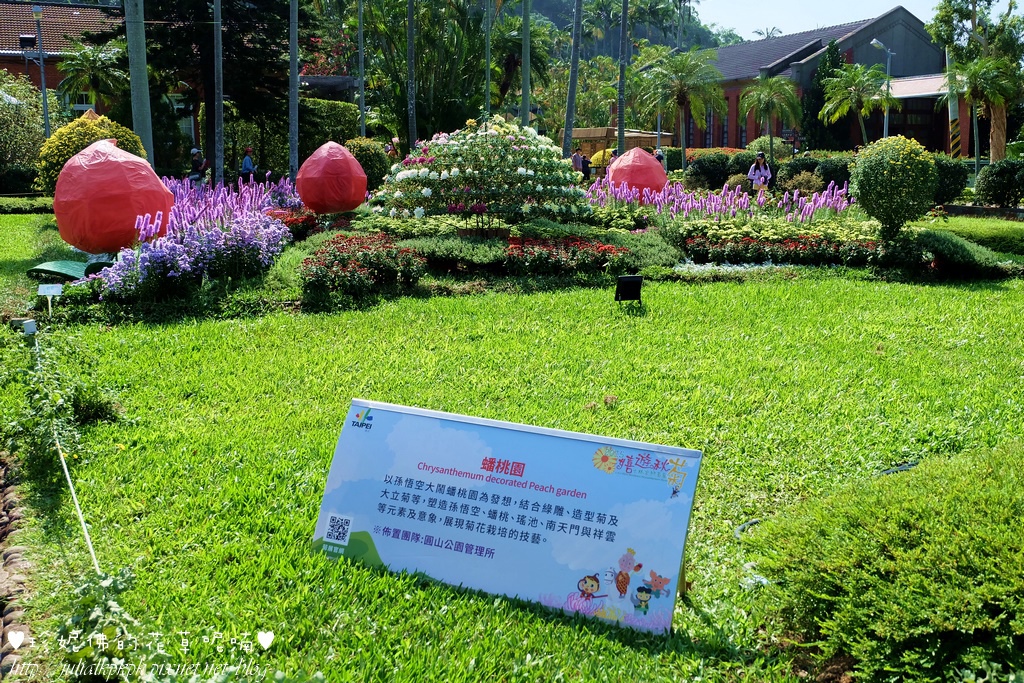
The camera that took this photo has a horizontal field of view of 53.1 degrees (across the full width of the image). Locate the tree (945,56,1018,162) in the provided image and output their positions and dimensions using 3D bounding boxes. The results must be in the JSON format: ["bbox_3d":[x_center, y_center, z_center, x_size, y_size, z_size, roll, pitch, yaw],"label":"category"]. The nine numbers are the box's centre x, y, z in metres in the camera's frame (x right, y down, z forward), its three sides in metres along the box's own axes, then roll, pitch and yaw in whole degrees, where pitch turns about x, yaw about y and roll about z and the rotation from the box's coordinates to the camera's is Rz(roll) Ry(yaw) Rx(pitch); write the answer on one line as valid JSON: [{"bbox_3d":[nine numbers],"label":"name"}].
[{"bbox_3d":[11.184,-5.109,24.500,1.800,3.450,1.800,-1,11,0],"label":"tree"}]

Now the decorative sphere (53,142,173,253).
[{"bbox_3d":[-5.642,-1.980,14.500,1.690,1.660,1.690,-1,11,0],"label":"decorative sphere"}]

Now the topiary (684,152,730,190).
[{"bbox_3d":[5.059,-4.260,26.500,1.300,1.260,1.250,-1,11,0],"label":"topiary"}]

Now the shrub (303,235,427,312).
[{"bbox_3d":[-1.537,-0.779,10.600,1.350,0.660,1.500,-1,11,0],"label":"shrub"}]

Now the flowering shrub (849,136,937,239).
[{"bbox_3d":[6.129,-2.437,16.454,1.370,1.680,1.370,0,11,0],"label":"flowering shrub"}]

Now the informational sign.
[{"bbox_3d":[-0.057,0.577,3.626,1.422,0.554,0.310,5,12,28],"label":"informational sign"}]

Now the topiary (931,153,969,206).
[{"bbox_3d":[11.109,-4.135,26.124,1.120,1.350,1.120,0,11,0],"label":"topiary"}]

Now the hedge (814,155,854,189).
[{"bbox_3d":[8.345,-4.310,26.500,1.100,1.240,1.150,-1,11,0],"label":"hedge"}]

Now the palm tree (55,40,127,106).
[{"bbox_3d":[-13.324,-7.122,33.000,2.400,5.100,2.400,-1,11,0],"label":"palm tree"}]

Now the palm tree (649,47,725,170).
[{"bbox_3d":[6.384,-8.151,37.468,3.000,5.100,3.000,0,11,0],"label":"palm tree"}]

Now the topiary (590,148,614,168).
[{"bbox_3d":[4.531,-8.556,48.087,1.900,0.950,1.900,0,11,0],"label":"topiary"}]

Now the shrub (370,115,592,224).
[{"bbox_3d":[-0.539,-2.837,17.000,3.550,1.750,3.400,-1,11,0],"label":"shrub"}]

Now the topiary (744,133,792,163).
[{"bbox_3d":[9.805,-7.097,39.147,1.850,1.600,1.850,0,11,0],"label":"topiary"}]

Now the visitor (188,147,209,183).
[{"bbox_3d":[-9.184,-4.862,30.000,0.550,1.650,0.480,0,11,3],"label":"visitor"}]

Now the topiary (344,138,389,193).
[{"bbox_3d":[-4.027,-4.794,28.151,1.300,1.650,1.300,0,11,0],"label":"topiary"}]

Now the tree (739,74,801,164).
[{"bbox_3d":[9.182,-7.371,36.376,2.300,4.100,2.300,0,11,0],"label":"tree"}]

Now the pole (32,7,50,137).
[{"bbox_3d":[-12.700,-6.380,28.000,0.330,5.500,0.330,-1,11,0],"label":"pole"}]

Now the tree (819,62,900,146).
[{"bbox_3d":[11.156,-6.839,32.876,2.650,4.100,2.650,0,11,0],"label":"tree"}]

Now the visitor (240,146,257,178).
[{"bbox_3d":[-7.242,-4.518,28.147,0.380,1.600,0.480,0,11,0],"label":"visitor"}]

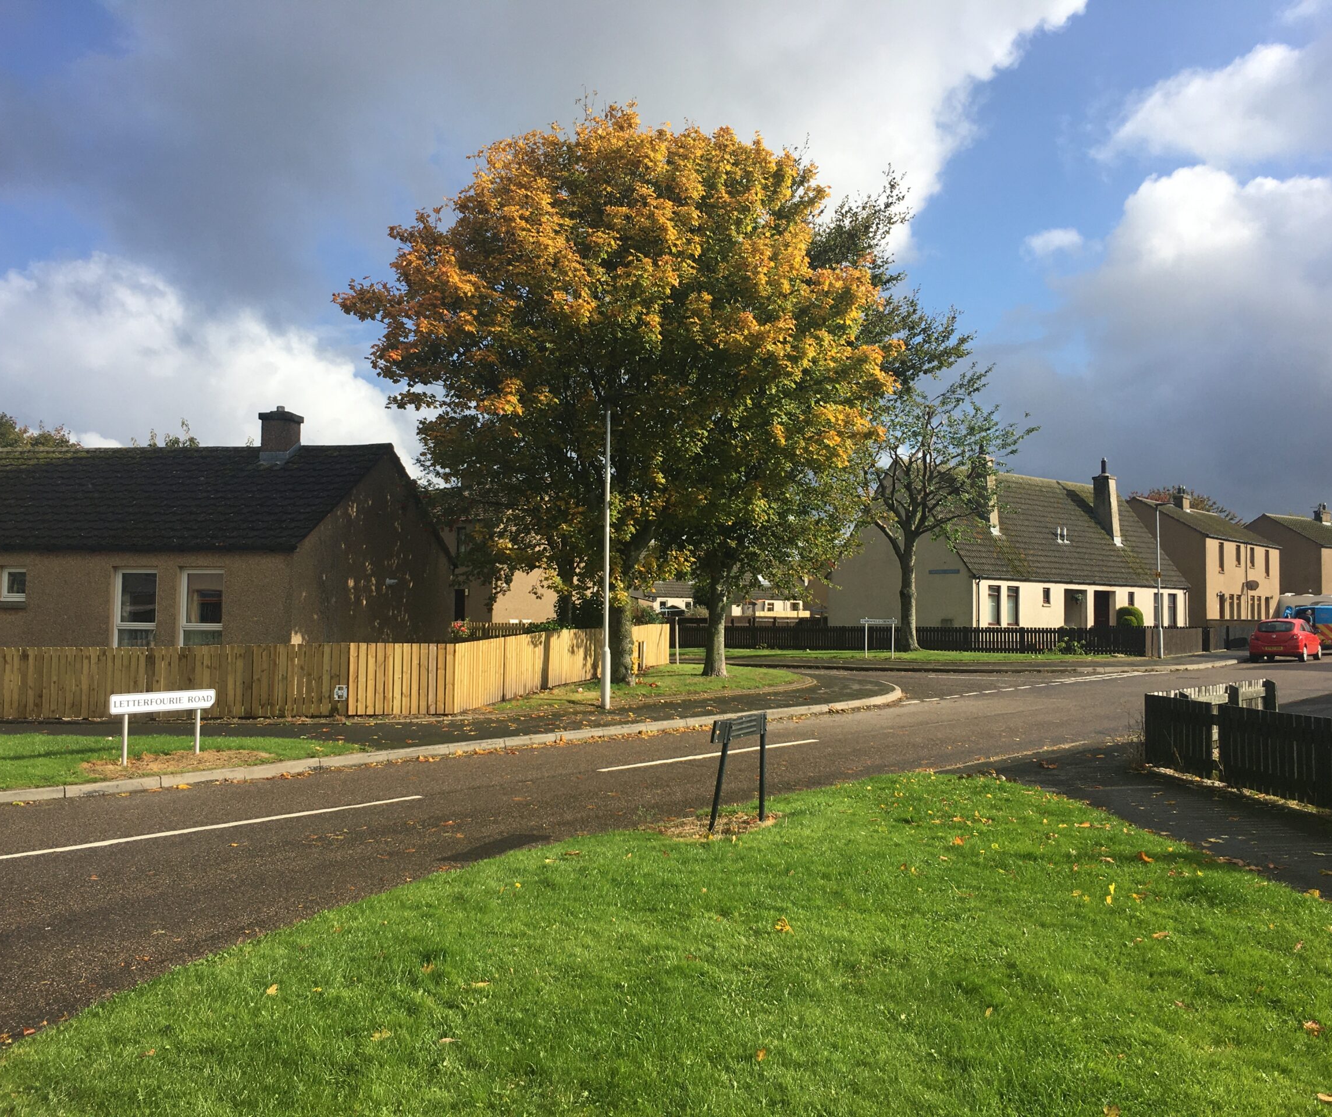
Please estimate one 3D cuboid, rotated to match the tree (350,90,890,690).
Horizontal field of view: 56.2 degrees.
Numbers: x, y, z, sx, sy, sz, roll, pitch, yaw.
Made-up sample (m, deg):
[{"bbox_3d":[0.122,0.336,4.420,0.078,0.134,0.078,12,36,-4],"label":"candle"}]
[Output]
[{"bbox_3d":[-1.142,-3.792,29.024,12.400,13.300,11.000,1,-3,0],"label":"tree"}]

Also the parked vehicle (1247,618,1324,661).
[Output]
[{"bbox_3d":[21.240,2.753,42.678,1.740,1.490,4.000,-1,-4,37],"label":"parked vehicle"}]

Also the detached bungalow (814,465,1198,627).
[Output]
[{"bbox_3d":[16.223,-0.295,58.152,16.260,8.300,8.430,3,-4,-38],"label":"detached bungalow"}]

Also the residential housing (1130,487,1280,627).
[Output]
[{"bbox_3d":[28.966,0.340,70.614,7.570,8.000,12.740,-2,-4,42],"label":"residential housing"}]

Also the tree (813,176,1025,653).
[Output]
[{"bbox_3d":[9.605,-5.517,47.839,8.800,18.000,8.400,1,-3,0],"label":"tree"}]

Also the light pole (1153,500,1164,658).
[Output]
[{"bbox_3d":[16.618,0.727,41.507,0.650,5.200,0.200,-1,-4,36],"label":"light pole"}]

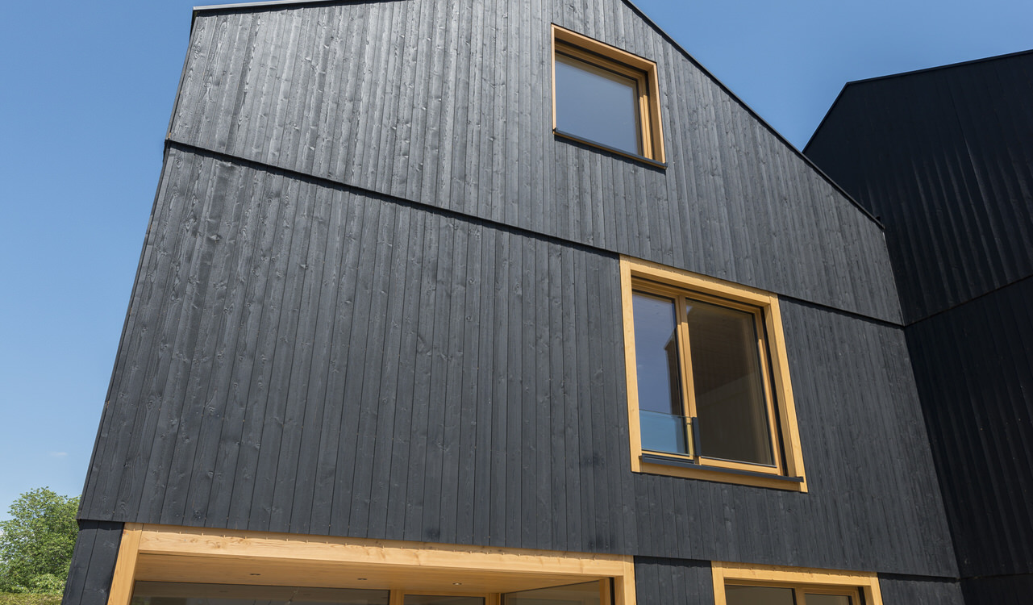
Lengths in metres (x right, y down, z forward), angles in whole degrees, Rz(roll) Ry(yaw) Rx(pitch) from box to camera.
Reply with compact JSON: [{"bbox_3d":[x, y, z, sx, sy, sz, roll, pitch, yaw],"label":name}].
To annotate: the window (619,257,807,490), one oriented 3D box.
[{"bbox_3d":[1.875,0.722,7.166,2.009,2.095,0.200,12,-26,-23],"label":"window"}]

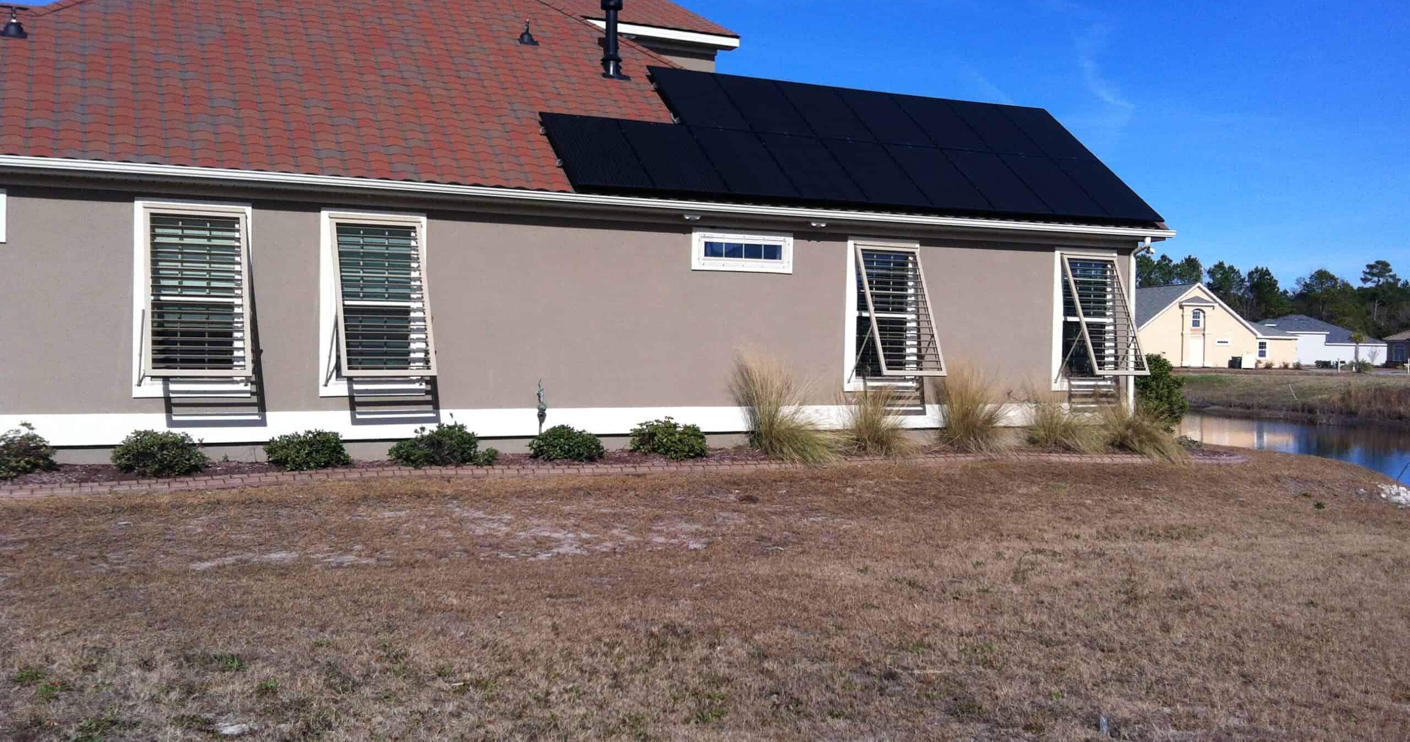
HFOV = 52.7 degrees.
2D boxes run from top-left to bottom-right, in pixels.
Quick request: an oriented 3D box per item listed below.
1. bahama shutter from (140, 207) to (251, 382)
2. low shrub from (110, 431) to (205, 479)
[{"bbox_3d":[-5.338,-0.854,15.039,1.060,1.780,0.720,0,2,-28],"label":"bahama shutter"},{"bbox_3d":[-5.433,0.803,14.168,0.946,0.412,0.870,0,2,-27],"label":"low shrub"}]

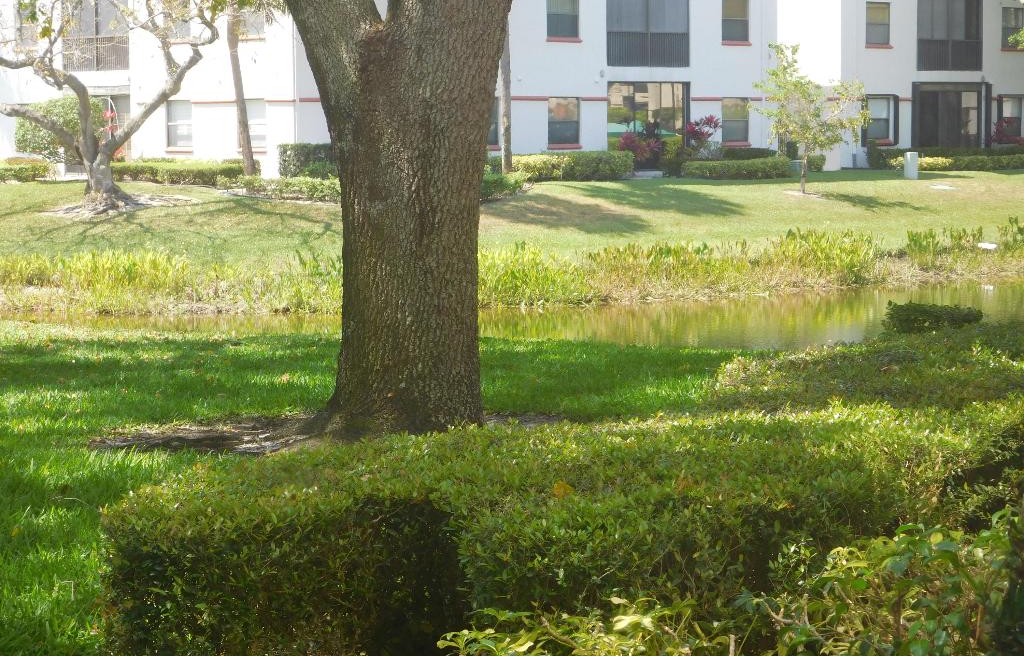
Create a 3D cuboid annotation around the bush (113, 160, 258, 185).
[{"bbox_3d":[-7.955,-3.686,57.000,1.200,0.581,4.673,-5,7,-41],"label":"bush"}]

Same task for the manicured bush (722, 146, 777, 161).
[{"bbox_3d":[6.371,-4.521,64.000,1.583,0.667,0.800,-5,7,-41],"label":"manicured bush"}]

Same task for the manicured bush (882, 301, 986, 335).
[{"bbox_3d":[3.646,-0.073,20.500,0.885,0.245,0.380,-5,7,-41],"label":"manicured bush"}]

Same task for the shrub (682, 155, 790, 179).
[{"bbox_3d":[5.894,-4.205,62.000,2.934,0.573,1.100,-5,7,-41],"label":"shrub"}]

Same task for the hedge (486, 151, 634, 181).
[{"bbox_3d":[1.199,-3.984,58.400,3.909,0.677,1.200,-5,7,-41],"label":"hedge"}]

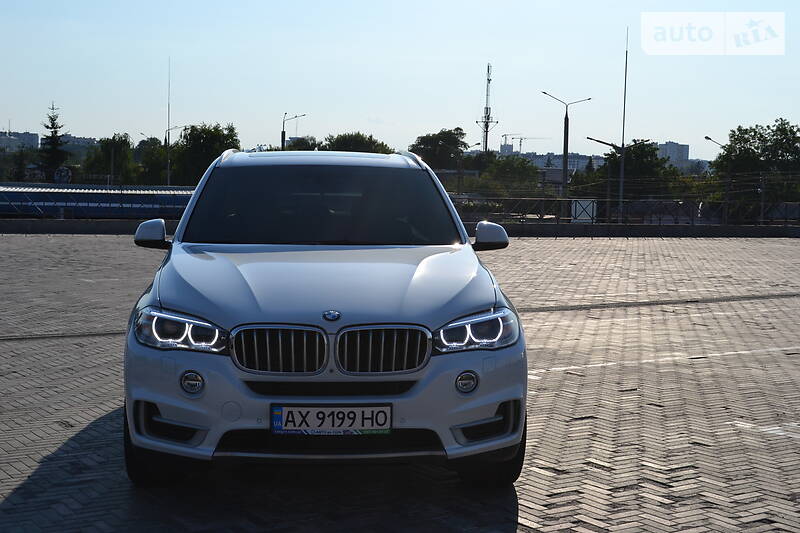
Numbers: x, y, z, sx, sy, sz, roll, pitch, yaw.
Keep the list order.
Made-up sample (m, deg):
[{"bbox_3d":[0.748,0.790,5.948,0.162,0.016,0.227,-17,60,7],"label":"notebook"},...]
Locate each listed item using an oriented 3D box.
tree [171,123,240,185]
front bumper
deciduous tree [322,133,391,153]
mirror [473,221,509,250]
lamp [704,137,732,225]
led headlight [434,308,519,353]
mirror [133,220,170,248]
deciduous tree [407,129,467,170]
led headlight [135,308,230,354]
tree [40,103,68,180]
[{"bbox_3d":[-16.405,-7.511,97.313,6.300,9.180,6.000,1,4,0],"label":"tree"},{"bbox_3d":[-0.323,0.601,5.330,1.910,0.570,0.540,0,4,-5],"label":"front bumper"},{"bbox_3d":[-4.122,-8.092,110.319,7.000,9.360,6.500,1,4,0],"label":"deciduous tree"},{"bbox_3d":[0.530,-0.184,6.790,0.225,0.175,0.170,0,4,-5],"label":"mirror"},{"bbox_3d":[27.961,-7.109,102.311,2.300,9.120,0.400,1,4,0],"label":"lamp"},{"bbox_3d":[0.362,0.294,5.389,0.460,0.200,0.400,0,4,-5],"label":"led headlight"},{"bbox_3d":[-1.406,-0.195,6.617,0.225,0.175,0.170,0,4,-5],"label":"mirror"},{"bbox_3d":[3.653,-8.409,112.340,6.200,9.970,6.000,1,4,0],"label":"deciduous tree"},{"bbox_3d":[-0.998,0.286,5.268,0.460,0.200,0.400,0,4,-5],"label":"led headlight"},{"bbox_3d":[-29.096,-8.456,97.364,3.100,10.660,3.100,1,4,0],"label":"tree"}]

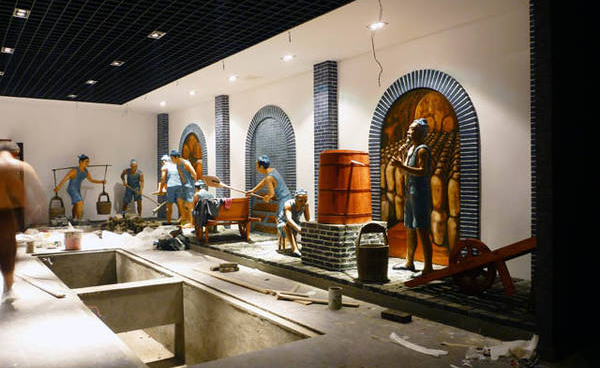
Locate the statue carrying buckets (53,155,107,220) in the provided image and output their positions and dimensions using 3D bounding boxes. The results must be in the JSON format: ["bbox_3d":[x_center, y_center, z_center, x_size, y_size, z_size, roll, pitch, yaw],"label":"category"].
[{"bbox_3d":[-5.337,0.109,11.801,1.100,1.680,0.600,0,0,6],"label":"statue carrying buckets"}]

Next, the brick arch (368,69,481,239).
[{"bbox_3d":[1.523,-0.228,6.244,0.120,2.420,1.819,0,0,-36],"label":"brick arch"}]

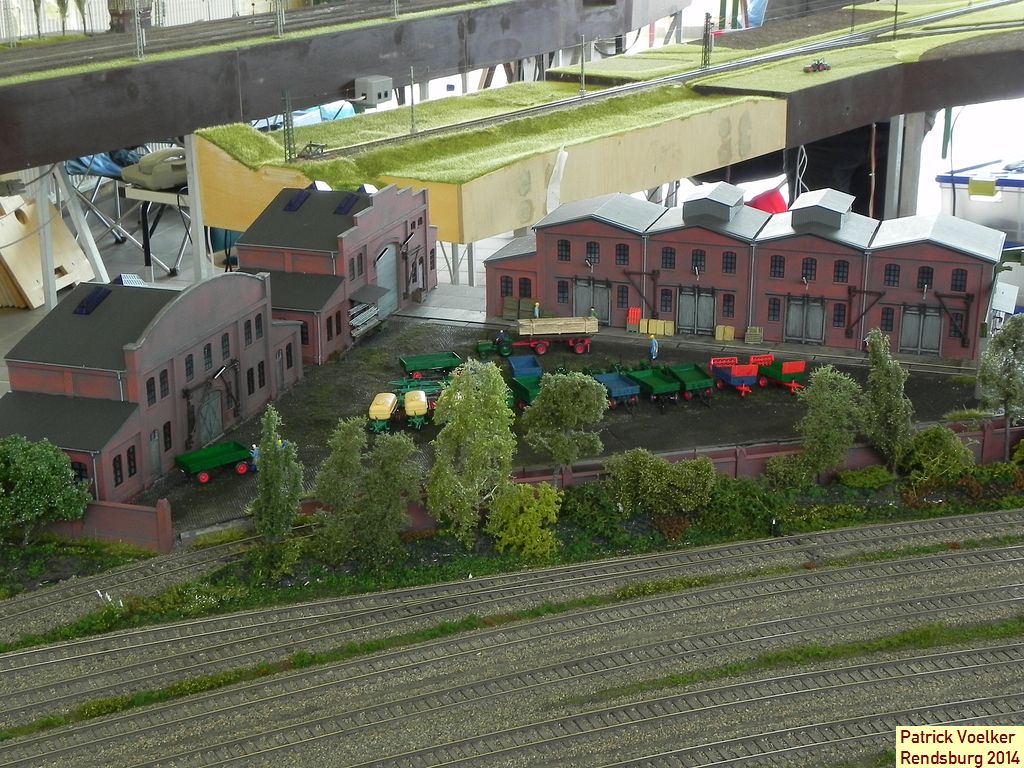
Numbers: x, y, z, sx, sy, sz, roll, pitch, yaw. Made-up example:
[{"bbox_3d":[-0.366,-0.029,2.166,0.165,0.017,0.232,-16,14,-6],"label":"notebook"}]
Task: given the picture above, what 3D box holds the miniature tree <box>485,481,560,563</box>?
[{"bbox_3d":[0.007,0.087,1.099,0.047,0.046,0.040,0,19,0],"label":"miniature tree"}]

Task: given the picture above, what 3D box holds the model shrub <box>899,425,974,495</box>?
[{"bbox_3d":[0.301,0.050,1.217,0.051,0.043,0.045,0,18,0],"label":"model shrub"}]

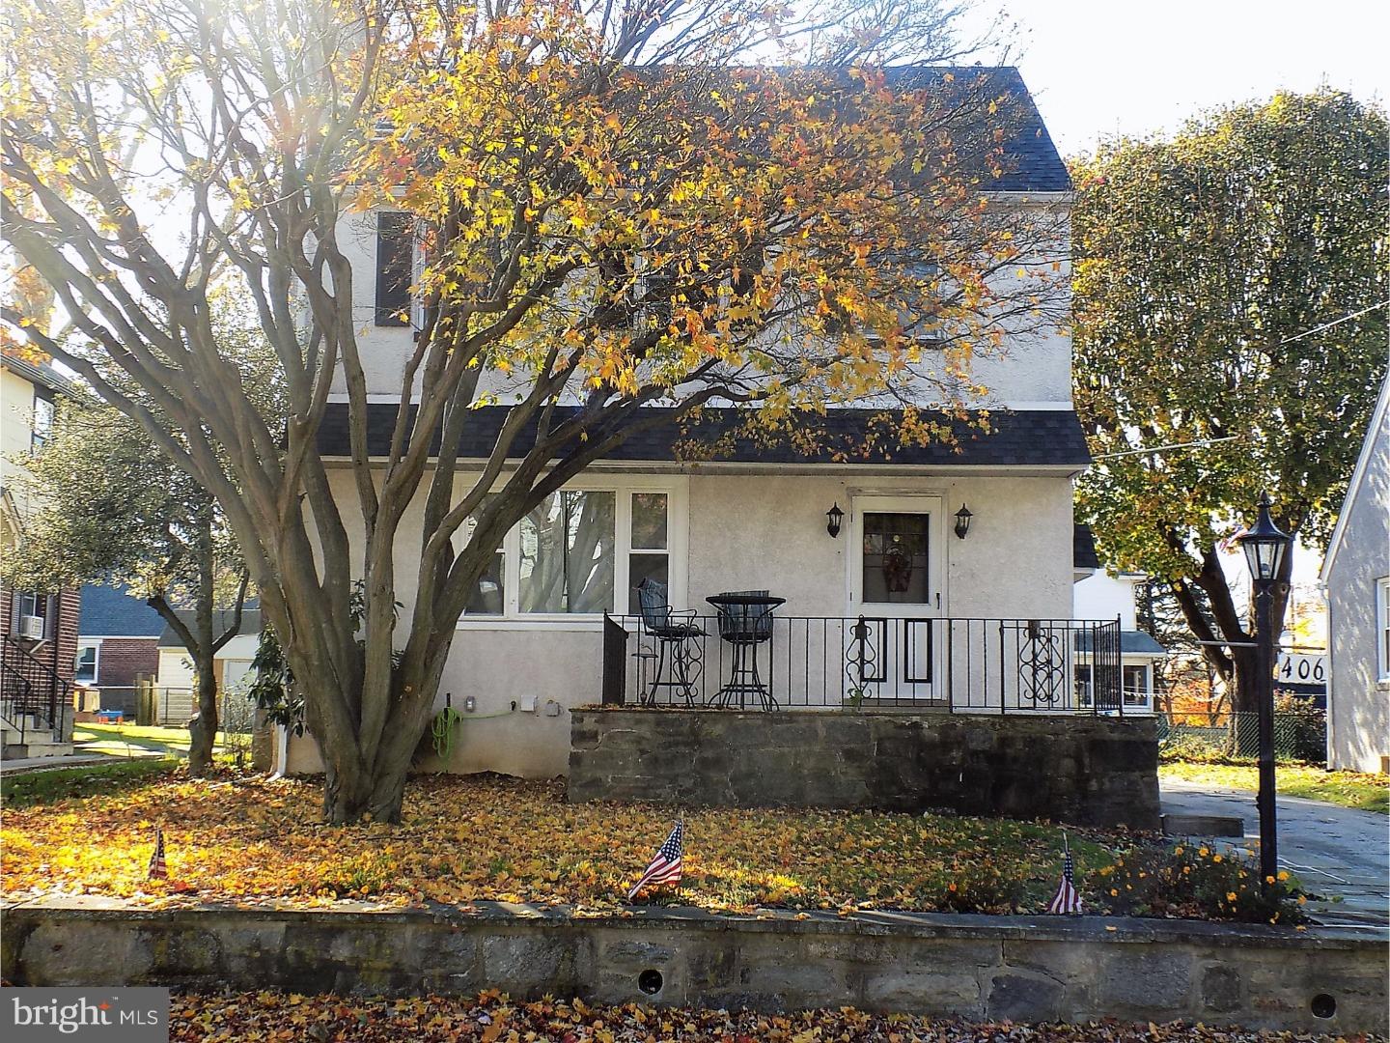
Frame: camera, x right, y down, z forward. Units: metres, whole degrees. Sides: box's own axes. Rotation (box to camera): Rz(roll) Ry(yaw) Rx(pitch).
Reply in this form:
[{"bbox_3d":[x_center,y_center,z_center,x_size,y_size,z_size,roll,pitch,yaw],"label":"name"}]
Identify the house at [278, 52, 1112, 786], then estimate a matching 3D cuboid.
[{"bbox_3d":[-0.042,-1.320,20.284,8.280,8.600,7.400,1,-6,1],"label":"house"}]

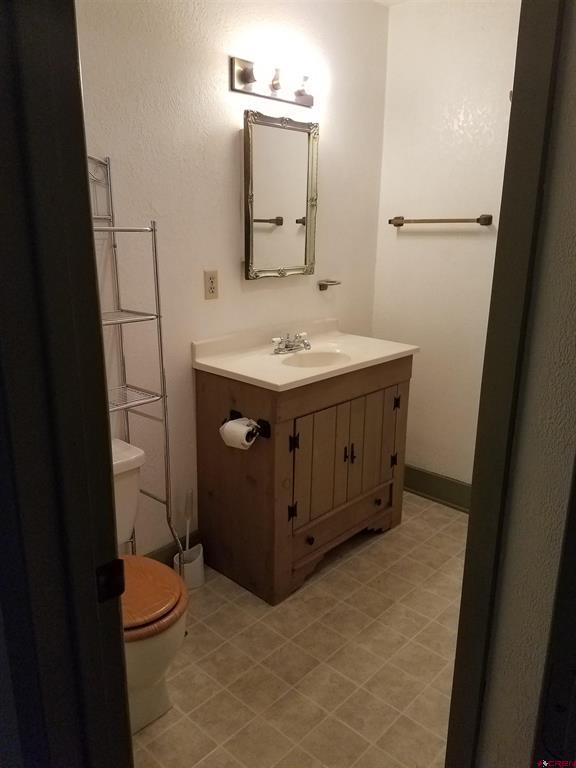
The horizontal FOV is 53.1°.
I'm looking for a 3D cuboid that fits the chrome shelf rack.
[{"bbox_3d":[-0.701,0.140,1.756,0.305,1.650,0.650,14,20,41],"label":"chrome shelf rack"}]

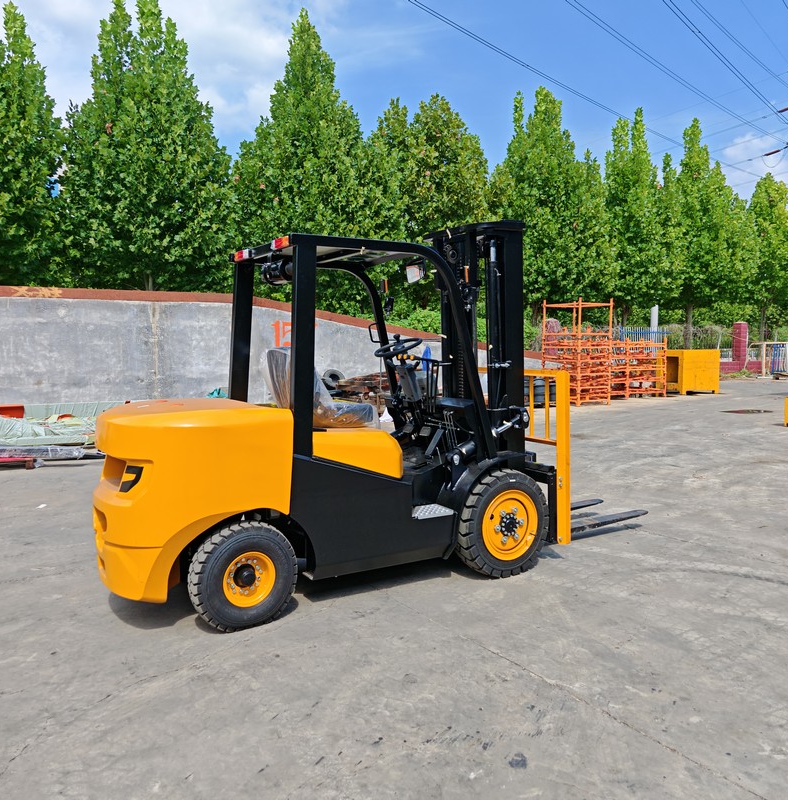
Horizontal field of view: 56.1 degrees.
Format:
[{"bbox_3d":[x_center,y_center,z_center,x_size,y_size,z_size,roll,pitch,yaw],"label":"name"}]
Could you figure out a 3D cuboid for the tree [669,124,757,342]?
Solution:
[{"bbox_3d":[10.923,-5.274,25.929,3.300,8.787,3.300,2,6,22],"label":"tree"}]

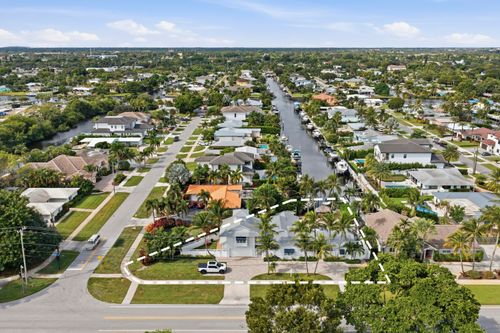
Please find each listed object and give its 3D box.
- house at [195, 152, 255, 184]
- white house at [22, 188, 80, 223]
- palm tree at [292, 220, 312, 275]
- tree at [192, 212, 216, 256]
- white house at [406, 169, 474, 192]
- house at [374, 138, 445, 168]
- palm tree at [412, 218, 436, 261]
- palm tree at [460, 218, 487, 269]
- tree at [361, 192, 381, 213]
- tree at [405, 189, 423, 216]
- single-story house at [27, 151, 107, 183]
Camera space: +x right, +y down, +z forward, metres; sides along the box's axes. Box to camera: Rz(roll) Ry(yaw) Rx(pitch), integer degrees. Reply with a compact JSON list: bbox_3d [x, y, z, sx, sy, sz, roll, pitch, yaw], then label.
[{"bbox_3d":[-9.000,-0.688,136.316,21.600,7.800,19.000,0,17,1],"label":"house"},{"bbox_3d":[-58.300,10.528,106.810,15.500,3.700,20.500,0,17,1],"label":"white house"},{"bbox_3d":[10.460,16.130,77.080,4.110,11.860,4.110,0,17,1],"label":"palm tree"},{"bbox_3d":[-9.650,15.007,82.032,4.900,9.700,4.700,0,17,1],"label":"tree"},{"bbox_3d":[62.350,4.160,128.550,17.300,4.500,16.700,0,17,1],"label":"white house"},{"bbox_3d":[60.800,-5.971,152.478,25.000,8.400,20.000,0,17,1],"label":"house"},{"bbox_3d":[36.100,15.539,81.149,4.900,9.200,4.900,0,17,1],"label":"palm tree"},{"bbox_3d":[44.910,15.890,78.360,5.270,11.580,5.270,0,17,1],"label":"palm tree"},{"bbox_3d":[33.250,9.880,107.220,5.350,6.100,5.350,0,17,1],"label":"tree"},{"bbox_3d":[44.359,9.771,105.781,5.170,8.060,5.170,0,17,0],"label":"tree"},{"bbox_3d":[-65.500,-0.490,141.610,27.000,5.700,24.000,0,17,1],"label":"single-story house"}]

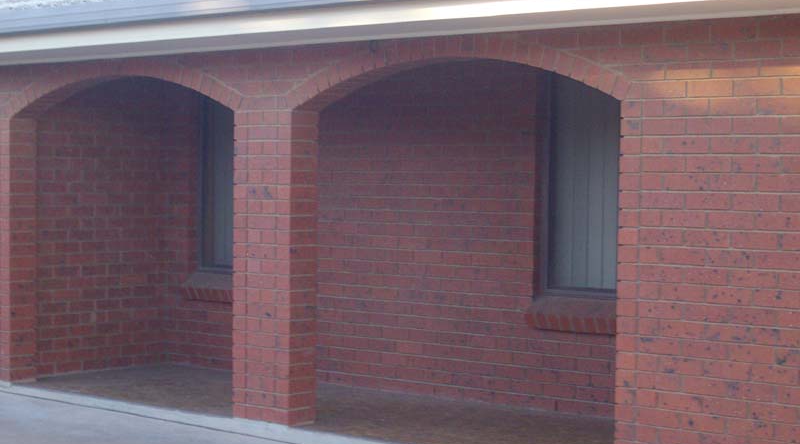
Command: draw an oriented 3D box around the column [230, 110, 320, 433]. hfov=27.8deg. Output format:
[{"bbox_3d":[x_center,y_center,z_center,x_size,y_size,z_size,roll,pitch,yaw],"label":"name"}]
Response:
[{"bbox_3d":[-0.733,0.259,9.523,0.479,1.806,0.225,2,2,41],"label":"column"}]

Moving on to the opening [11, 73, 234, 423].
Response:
[{"bbox_3d":[-1.752,0.095,10.412,2.234,2.064,0.225,2,2,41],"label":"opening"}]

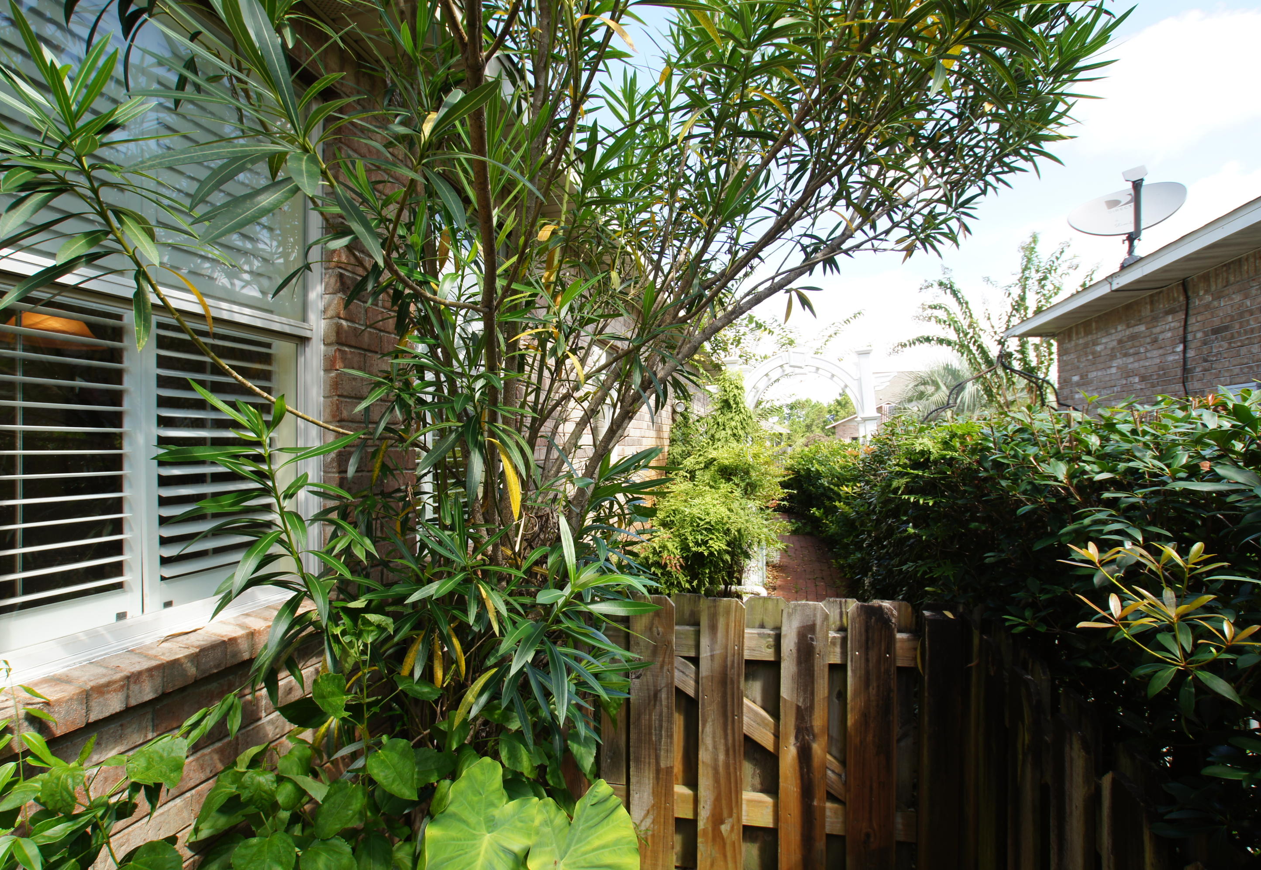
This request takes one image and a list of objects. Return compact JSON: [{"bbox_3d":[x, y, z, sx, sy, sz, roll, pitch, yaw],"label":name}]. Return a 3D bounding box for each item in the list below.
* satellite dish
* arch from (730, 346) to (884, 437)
[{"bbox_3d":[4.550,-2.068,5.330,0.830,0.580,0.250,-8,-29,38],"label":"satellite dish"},{"bbox_3d":[1.817,0.342,5.973,1.470,2.318,0.850,-3,-2,15],"label":"arch"}]

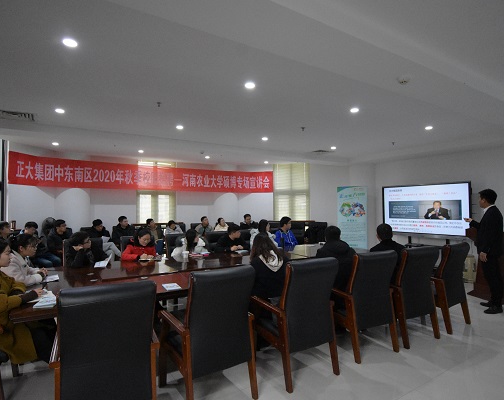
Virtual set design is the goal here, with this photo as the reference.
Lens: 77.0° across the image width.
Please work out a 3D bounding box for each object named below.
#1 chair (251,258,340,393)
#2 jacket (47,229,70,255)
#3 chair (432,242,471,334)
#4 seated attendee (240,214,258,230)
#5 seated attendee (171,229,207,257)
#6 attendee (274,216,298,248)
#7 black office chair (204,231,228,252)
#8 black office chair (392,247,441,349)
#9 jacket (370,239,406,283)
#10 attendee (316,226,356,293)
[{"bbox_3d":[0.392,1.048,2.939,0.600,1.050,0.630,0,-1,-30],"label":"chair"},{"bbox_3d":[-3.309,0.789,5.400,0.520,0.640,0.450,1,-2,-41],"label":"jacket"},{"bbox_3d":[2.411,1.063,4.121,0.600,1.050,0.630,0,-1,-30],"label":"chair"},{"bbox_3d":[-0.057,1.000,7.200,0.540,1.340,0.750,0,-1,-27],"label":"seated attendee"},{"bbox_3d":[-0.900,0.984,4.432,0.550,1.200,0.750,1,-1,-41],"label":"seated attendee"},{"bbox_3d":[0.700,0.974,5.983,0.500,1.280,0.750,0,-1,-25],"label":"attendee"},{"bbox_3d":[-0.408,1.093,5.514,0.600,1.040,0.650,1,-1,-32],"label":"black office chair"},{"bbox_3d":[1.715,1.050,3.711,0.600,1.040,0.680,1,-1,-28],"label":"black office chair"},{"bbox_3d":[1.680,0.784,3.916,0.480,0.640,0.400,0,-1,-10],"label":"jacket"},{"bbox_3d":[0.960,0.936,3.733,0.520,1.270,0.760,0,-1,-14],"label":"attendee"}]

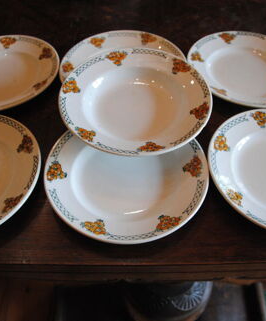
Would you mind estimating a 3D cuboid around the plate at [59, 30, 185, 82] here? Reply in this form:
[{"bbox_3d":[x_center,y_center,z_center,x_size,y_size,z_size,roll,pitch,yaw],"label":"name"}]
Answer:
[{"bbox_3d":[-0.015,-0.166,0.680,0.238,0.030,0.238,0,53,0],"label":"plate"}]

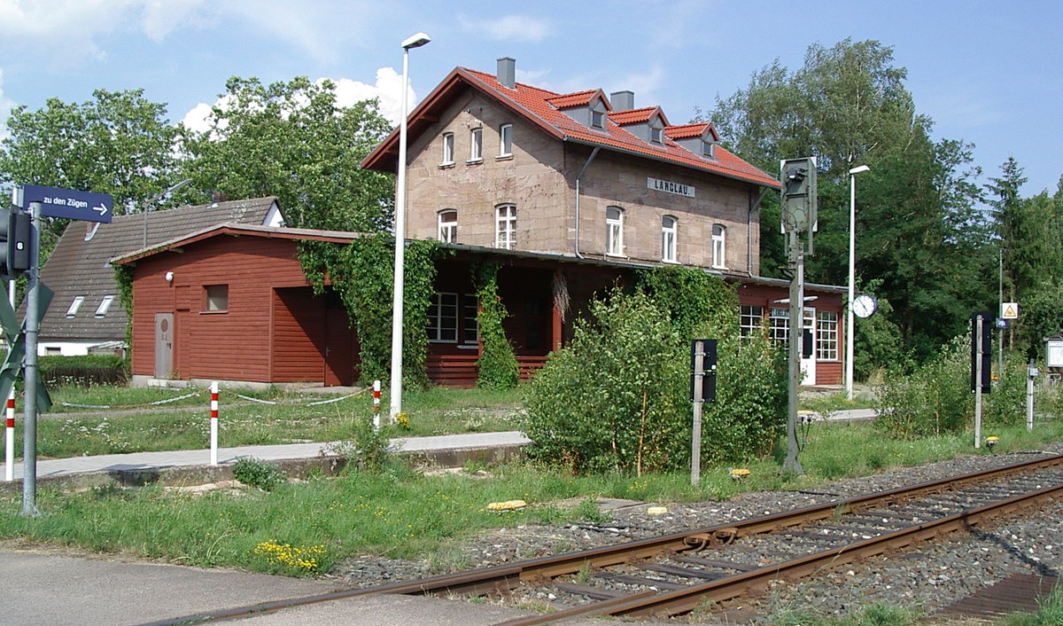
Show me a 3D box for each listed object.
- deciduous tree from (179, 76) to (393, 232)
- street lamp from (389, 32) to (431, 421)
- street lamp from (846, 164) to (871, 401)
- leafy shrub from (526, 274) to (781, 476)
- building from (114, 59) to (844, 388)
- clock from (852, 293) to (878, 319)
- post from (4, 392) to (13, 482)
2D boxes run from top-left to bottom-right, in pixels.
[{"bbox_3d":[-13.633,-4.797,65.157,12.000,16.872,12.000,0,-2,40],"label":"deciduous tree"},{"bbox_3d":[-2.149,-1.546,20.516,0.640,6.885,0.260,0,-2,40],"label":"street lamp"},{"bbox_3d":[9.284,-0.869,33.106,0.640,6.697,0.260,0,-2,40],"label":"street lamp"},{"bbox_3d":[1.766,0.823,16.784,3.000,2.604,3.700,0,-2,40],"label":"leafy shrub"},{"bbox_3d":[0.069,-3.307,42.671,12.342,11.800,26.133,0,-2,40],"label":"building"},{"bbox_3d":[9.382,-0.187,32.824,0.680,0.680,0.200,0,-2,40],"label":"clock"},{"bbox_3d":[-5.165,1.194,11.591,0.078,0.953,0.078,0,-2,40],"label":"post"}]

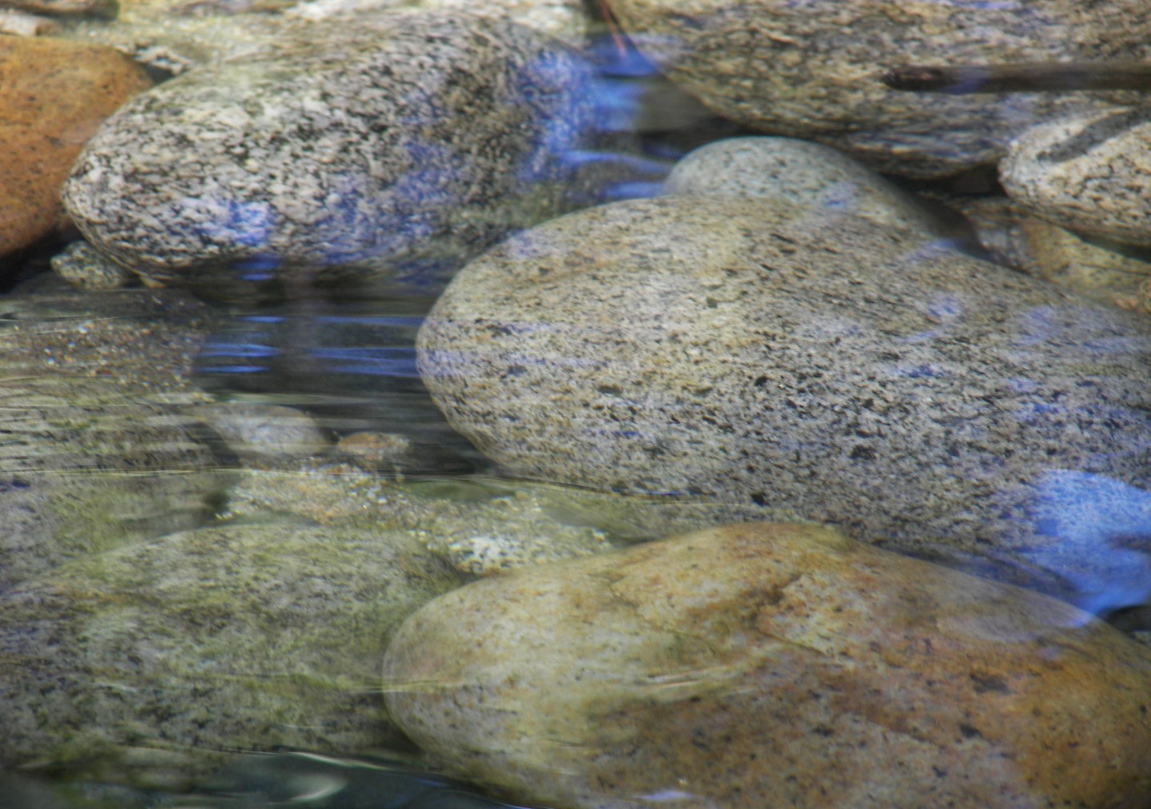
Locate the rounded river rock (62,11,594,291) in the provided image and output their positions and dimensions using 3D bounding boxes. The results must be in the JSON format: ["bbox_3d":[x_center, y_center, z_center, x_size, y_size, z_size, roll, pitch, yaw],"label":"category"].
[{"bbox_3d":[-0.128,-0.131,6.300,0.280,0.135,0.200,-6,28,-12],"label":"rounded river rock"}]

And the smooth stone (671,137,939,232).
[{"bbox_3d":[0.123,-0.100,6.300,0.155,0.085,0.120,4,27,7],"label":"smooth stone"}]

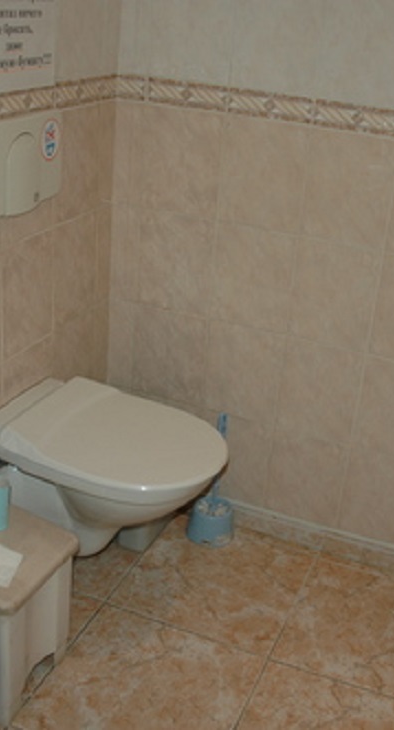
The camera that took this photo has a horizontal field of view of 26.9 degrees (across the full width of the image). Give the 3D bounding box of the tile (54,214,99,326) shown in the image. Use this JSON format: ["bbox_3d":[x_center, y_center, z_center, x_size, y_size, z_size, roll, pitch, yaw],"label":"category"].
[{"bbox_3d":[-0.288,-0.225,1.956,0.010,0.252,0.200,14,26,19],"label":"tile"}]

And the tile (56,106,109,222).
[{"bbox_3d":[-0.277,-0.460,1.878,0.010,0.250,0.200,14,26,19],"label":"tile"}]

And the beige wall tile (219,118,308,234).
[{"bbox_3d":[0.149,-0.429,1.876,0.200,0.252,0.010,14,26,19],"label":"beige wall tile"}]

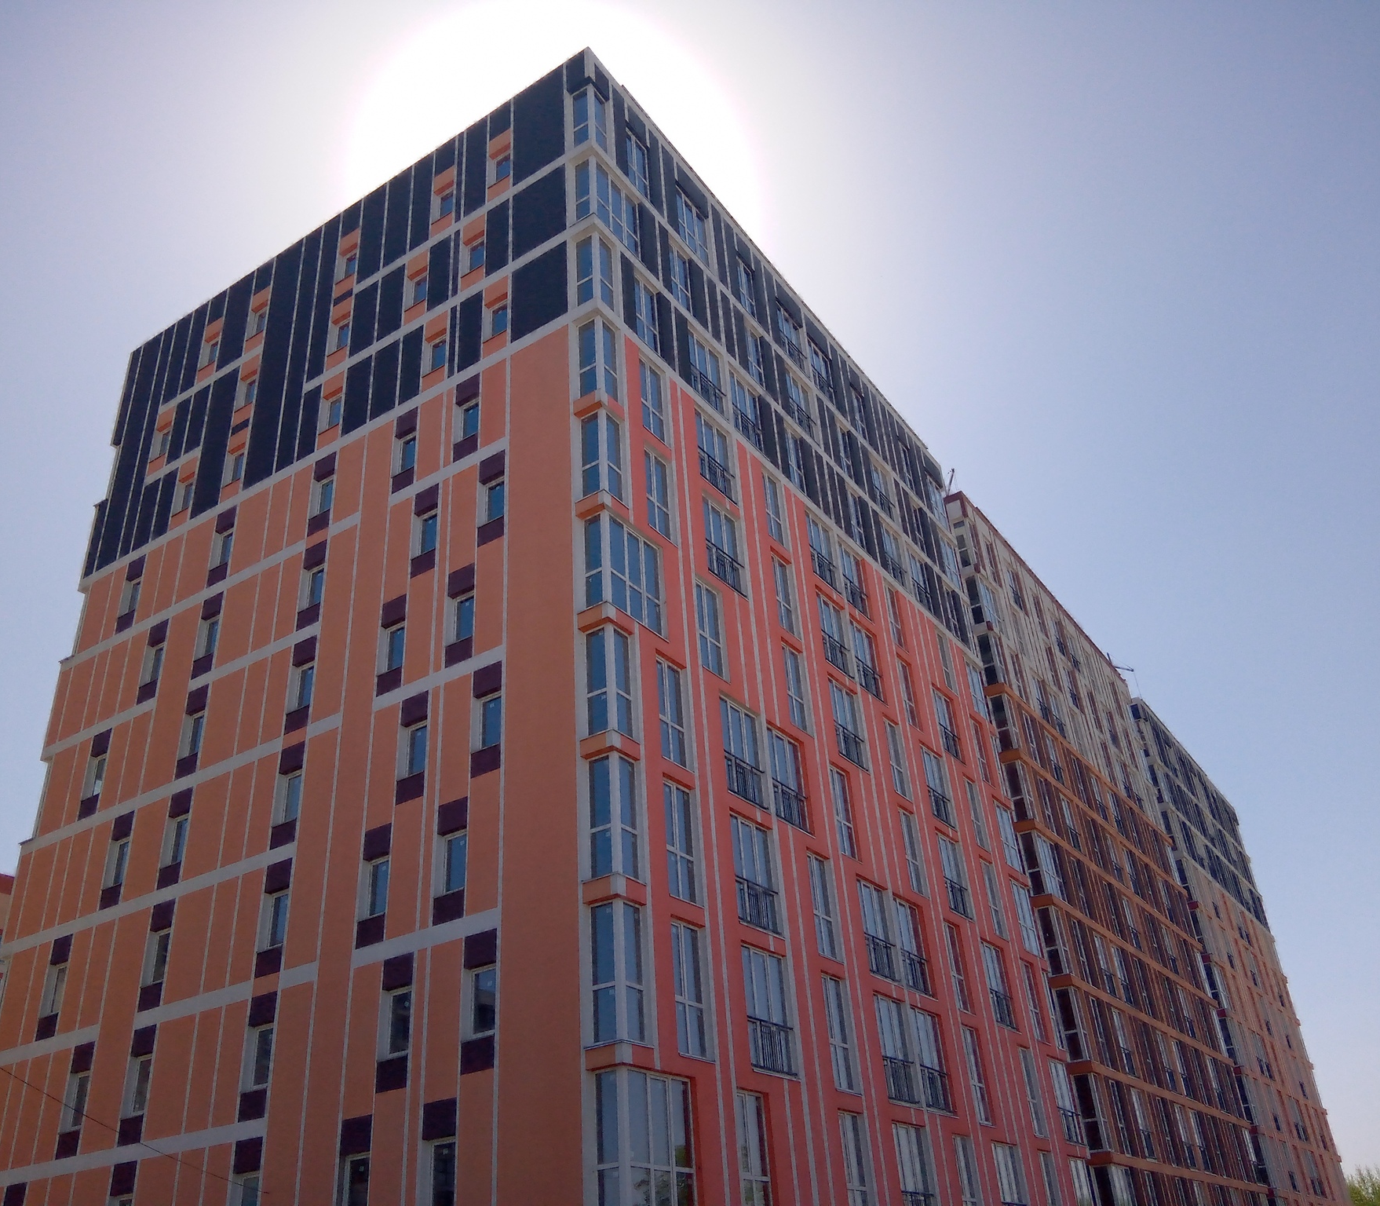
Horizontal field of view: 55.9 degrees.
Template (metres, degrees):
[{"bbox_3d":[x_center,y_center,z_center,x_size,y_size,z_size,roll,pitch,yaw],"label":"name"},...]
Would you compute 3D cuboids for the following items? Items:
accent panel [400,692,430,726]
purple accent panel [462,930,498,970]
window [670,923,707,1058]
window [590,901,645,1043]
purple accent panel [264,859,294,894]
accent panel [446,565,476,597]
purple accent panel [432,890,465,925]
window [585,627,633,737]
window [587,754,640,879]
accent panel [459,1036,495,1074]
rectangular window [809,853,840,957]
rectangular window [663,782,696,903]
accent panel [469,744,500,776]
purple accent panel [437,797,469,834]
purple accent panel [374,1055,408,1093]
[{"bbox_3d":[-6.295,2.452,30.027,0.844,0.620,0.120,-22,-37,26],"label":"accent panel"},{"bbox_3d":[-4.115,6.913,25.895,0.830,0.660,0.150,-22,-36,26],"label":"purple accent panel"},{"bbox_3d":[-0.106,7.617,25.682,0.120,2.560,1.180,-22,-36,26],"label":"window"},{"bbox_3d":[-1.372,6.940,24.432,0.650,2.480,0.770,-22,-36,26],"label":"window"},{"bbox_3d":[-9.512,6.354,30.239,0.854,0.630,0.120,-22,-37,26],"label":"purple accent panel"},{"bbox_3d":[-5.381,-0.495,31.008,0.800,0.660,0.150,-22,-36,26],"label":"accent panel"},{"bbox_3d":[-4.919,6.292,26.747,0.854,0.590,0.100,-22,-37,26],"label":"purple accent panel"},{"bbox_3d":[-1.752,1.756,27.624,0.650,2.480,0.770,-22,-36,26],"label":"window"},{"bbox_3d":[-1.564,4.323,26.043,0.650,2.480,0.770,-22,-36,26],"label":"window"},{"bbox_3d":[-4.010,8.640,24.814,0.830,0.560,0.100,-22,-36,26],"label":"accent panel"},{"bbox_3d":[3.133,7.422,31.856,0.120,2.530,1.180,-22,-36,26],"label":"rectangular window"},{"bbox_3d":[-0.280,5.022,27.212,0.120,2.542,1.159,-22,-37,26],"label":"rectangular window"},{"bbox_3d":[-4.343,3.417,27.964,0.844,0.580,0.100,-22,-37,26],"label":"accent panel"},{"bbox_3d":[-5.024,4.594,27.887,0.820,0.660,0.150,-22,-36,26],"label":"purple accent panel"},{"bbox_3d":[-5.849,9.334,25.704,0.844,0.610,0.100,-22,-37,26],"label":"purple accent panel"}]

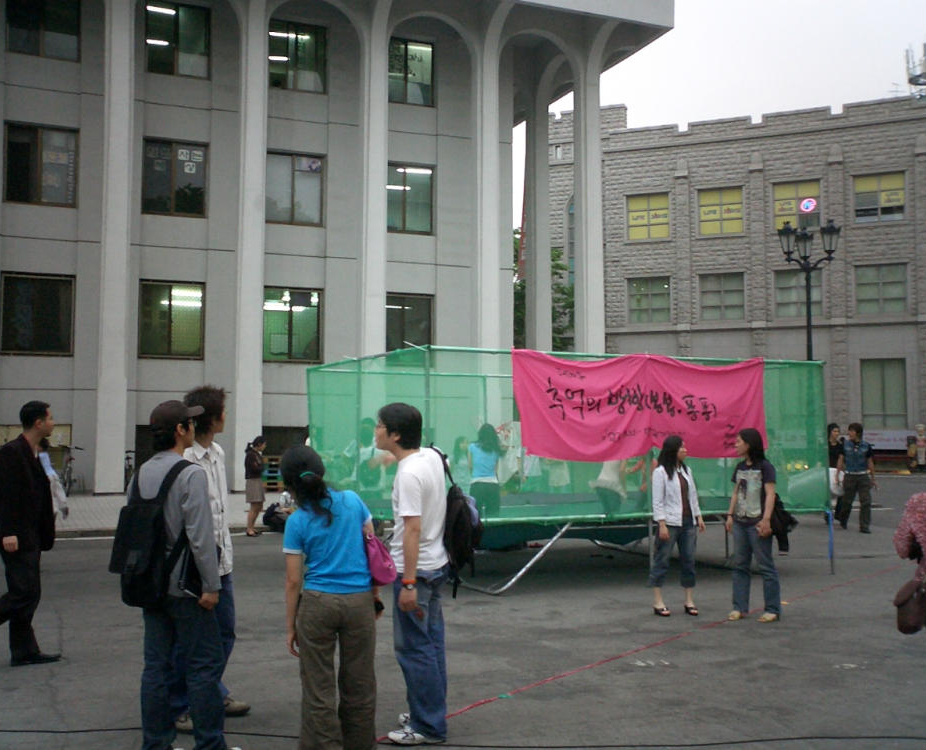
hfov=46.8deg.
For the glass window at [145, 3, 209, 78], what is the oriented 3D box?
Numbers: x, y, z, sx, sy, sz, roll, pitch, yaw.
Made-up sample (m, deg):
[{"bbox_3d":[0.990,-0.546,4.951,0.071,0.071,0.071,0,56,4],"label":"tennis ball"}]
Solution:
[{"bbox_3d":[-6.878,-8.105,25.878,1.521,1.814,0.150,1,-3,-23],"label":"glass window"}]

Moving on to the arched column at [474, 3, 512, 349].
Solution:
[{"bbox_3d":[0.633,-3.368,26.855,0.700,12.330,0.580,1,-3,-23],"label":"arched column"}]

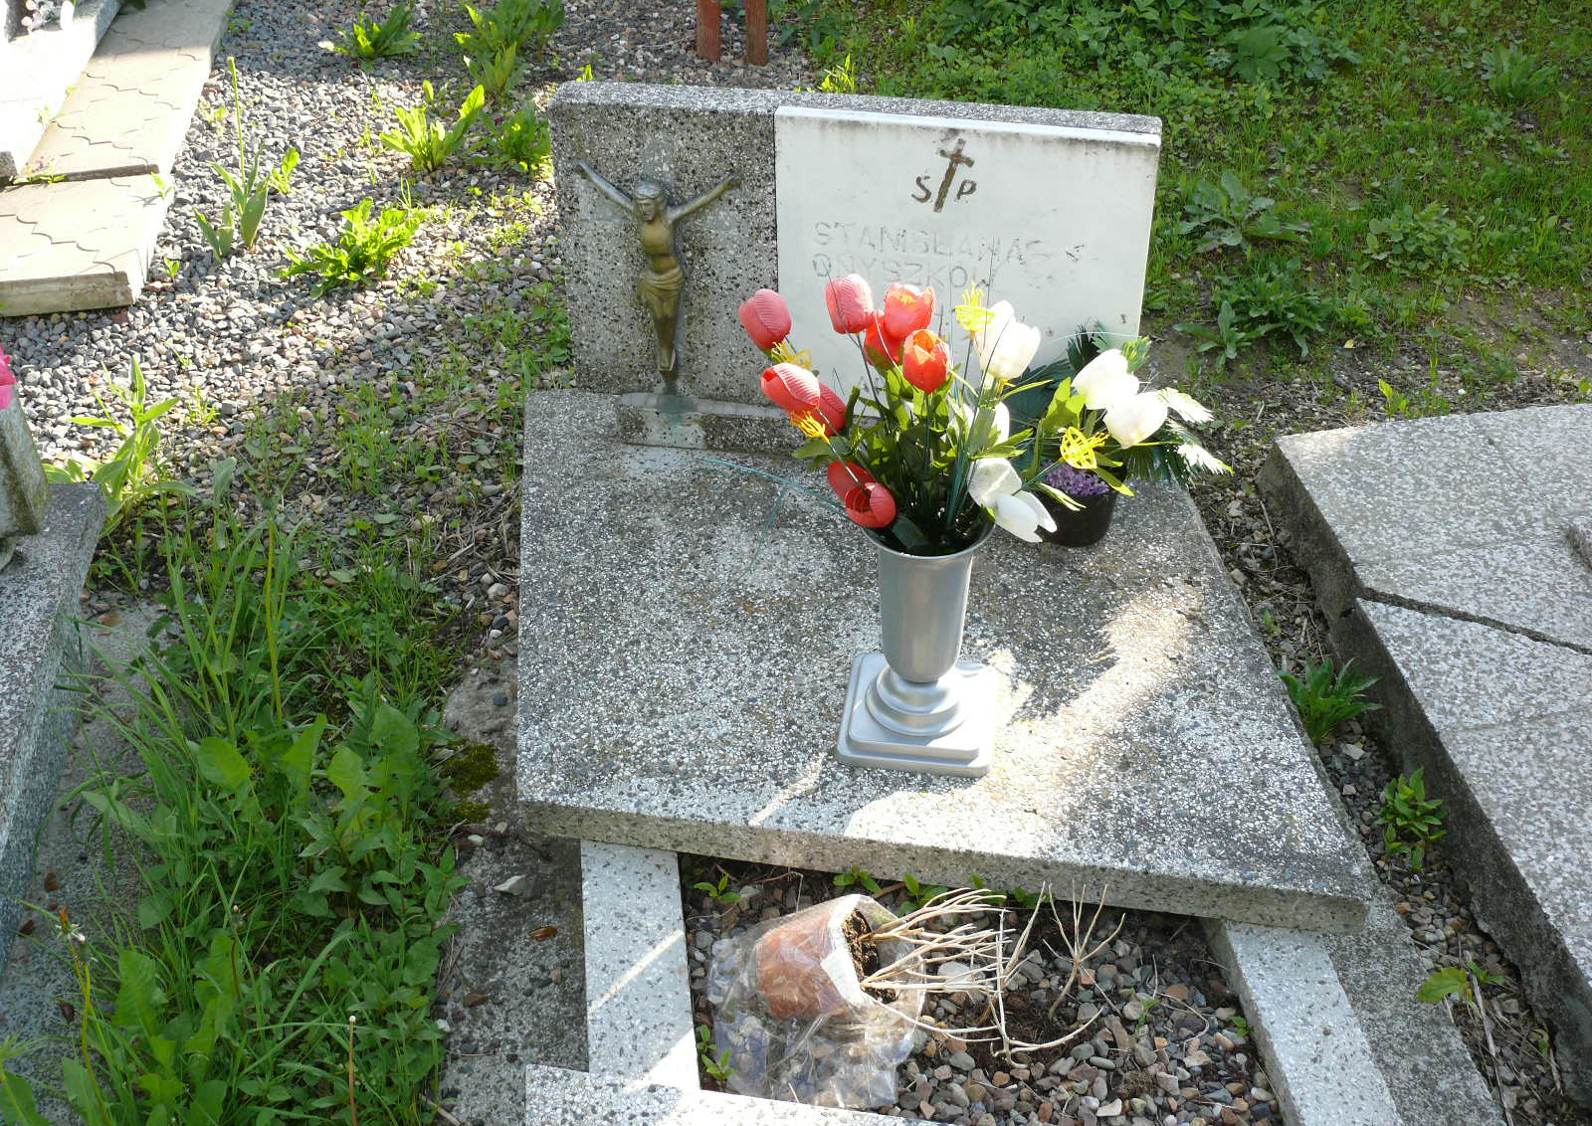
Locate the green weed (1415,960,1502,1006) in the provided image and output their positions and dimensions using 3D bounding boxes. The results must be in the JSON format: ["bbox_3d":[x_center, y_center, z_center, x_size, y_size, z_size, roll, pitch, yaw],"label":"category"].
[{"bbox_3d":[0.707,0.446,1.711,0.083,0.038,0.050,-1,40,0],"label":"green weed"}]

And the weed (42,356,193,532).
[{"bbox_3d":[-0.973,-0.153,2.268,0.200,0.240,0.170,-1,40,0],"label":"weed"}]

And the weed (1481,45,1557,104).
[{"bbox_3d":[1.764,-1.190,3.925,0.188,0.128,0.160,0,32,0],"label":"weed"}]

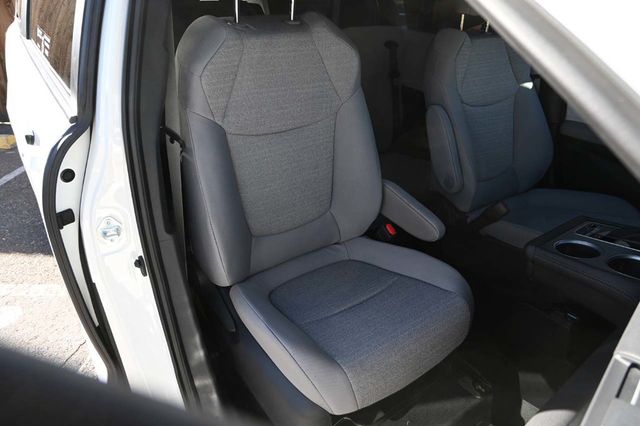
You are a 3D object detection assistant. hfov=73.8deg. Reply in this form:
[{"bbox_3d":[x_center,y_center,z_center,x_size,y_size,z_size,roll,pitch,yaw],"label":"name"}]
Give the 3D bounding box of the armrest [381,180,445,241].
[{"bbox_3d":[0.202,-0.015,1.088,0.063,0.082,0.263,-15,43,-34],"label":"armrest"}]

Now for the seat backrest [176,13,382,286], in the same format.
[{"bbox_3d":[-0.087,-0.144,1.023,0.482,0.623,0.173,-15,16,-34],"label":"seat backrest"}]

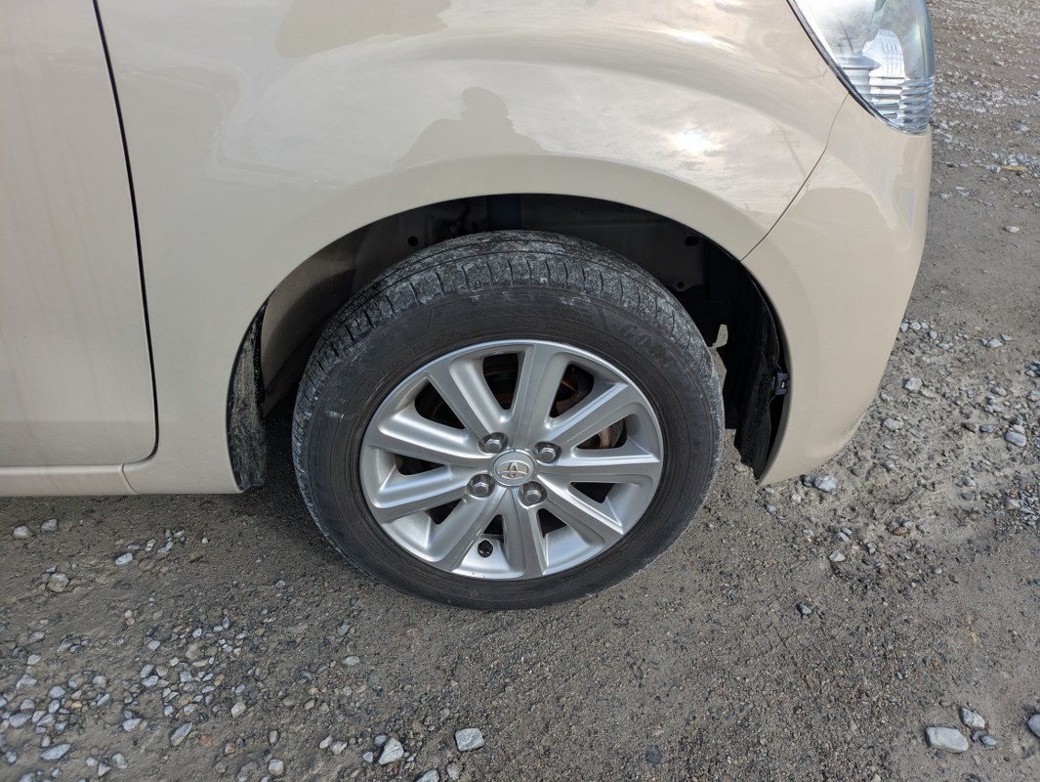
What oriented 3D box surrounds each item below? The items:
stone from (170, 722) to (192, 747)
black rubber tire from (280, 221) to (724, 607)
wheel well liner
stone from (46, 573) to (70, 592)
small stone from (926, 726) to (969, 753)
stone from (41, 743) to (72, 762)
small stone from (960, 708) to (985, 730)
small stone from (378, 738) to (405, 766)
[{"bbox_3d":[-0.425,0.431,0.944,0.015,0.012,0.032,16,35,21],"label":"stone"},{"bbox_3d":[-0.012,0.063,1.028,0.571,0.563,0.172,0,33,-3],"label":"black rubber tire"},{"bbox_3d":[-0.009,-0.089,0.970,0.690,0.410,0.240,0,33,-3],"label":"wheel well liner"},{"bbox_3d":[-0.703,0.291,1.145,0.030,0.019,0.039,-24,41,-34],"label":"stone"},{"bbox_3d":[0.546,0.445,0.960,0.054,0.019,0.034,7,33,9],"label":"small stone"},{"bbox_3d":[-0.567,0.442,0.921,0.032,0.013,0.016,-14,36,-23],"label":"stone"},{"bbox_3d":[0.596,0.432,0.989,0.021,0.014,0.032,-18,38,-28],"label":"small stone"},{"bbox_3d":[-0.158,0.447,0.930,0.023,0.016,0.035,25,40,32],"label":"small stone"}]

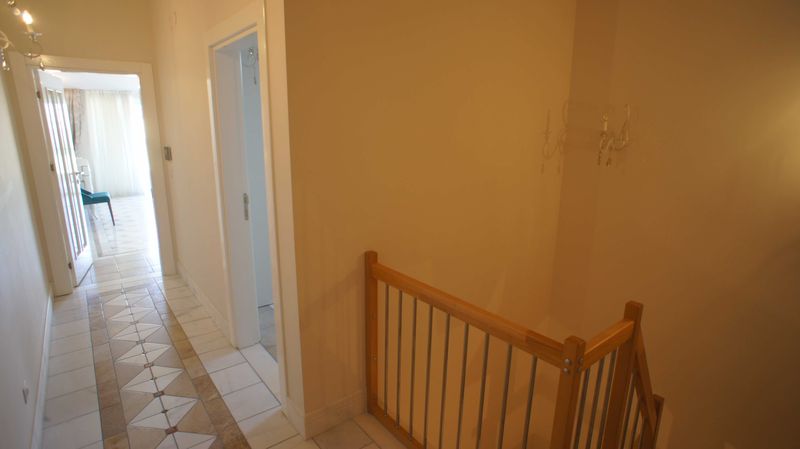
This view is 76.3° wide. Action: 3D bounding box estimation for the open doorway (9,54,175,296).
[{"bbox_3d":[-2.771,-0.465,4.755,1.040,2.100,0.170,-9,16,-32],"label":"open doorway"}]

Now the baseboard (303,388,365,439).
[{"bbox_3d":[-0.337,1.022,2.761,0.410,0.155,0.020,-9,16,-32],"label":"baseboard"}]

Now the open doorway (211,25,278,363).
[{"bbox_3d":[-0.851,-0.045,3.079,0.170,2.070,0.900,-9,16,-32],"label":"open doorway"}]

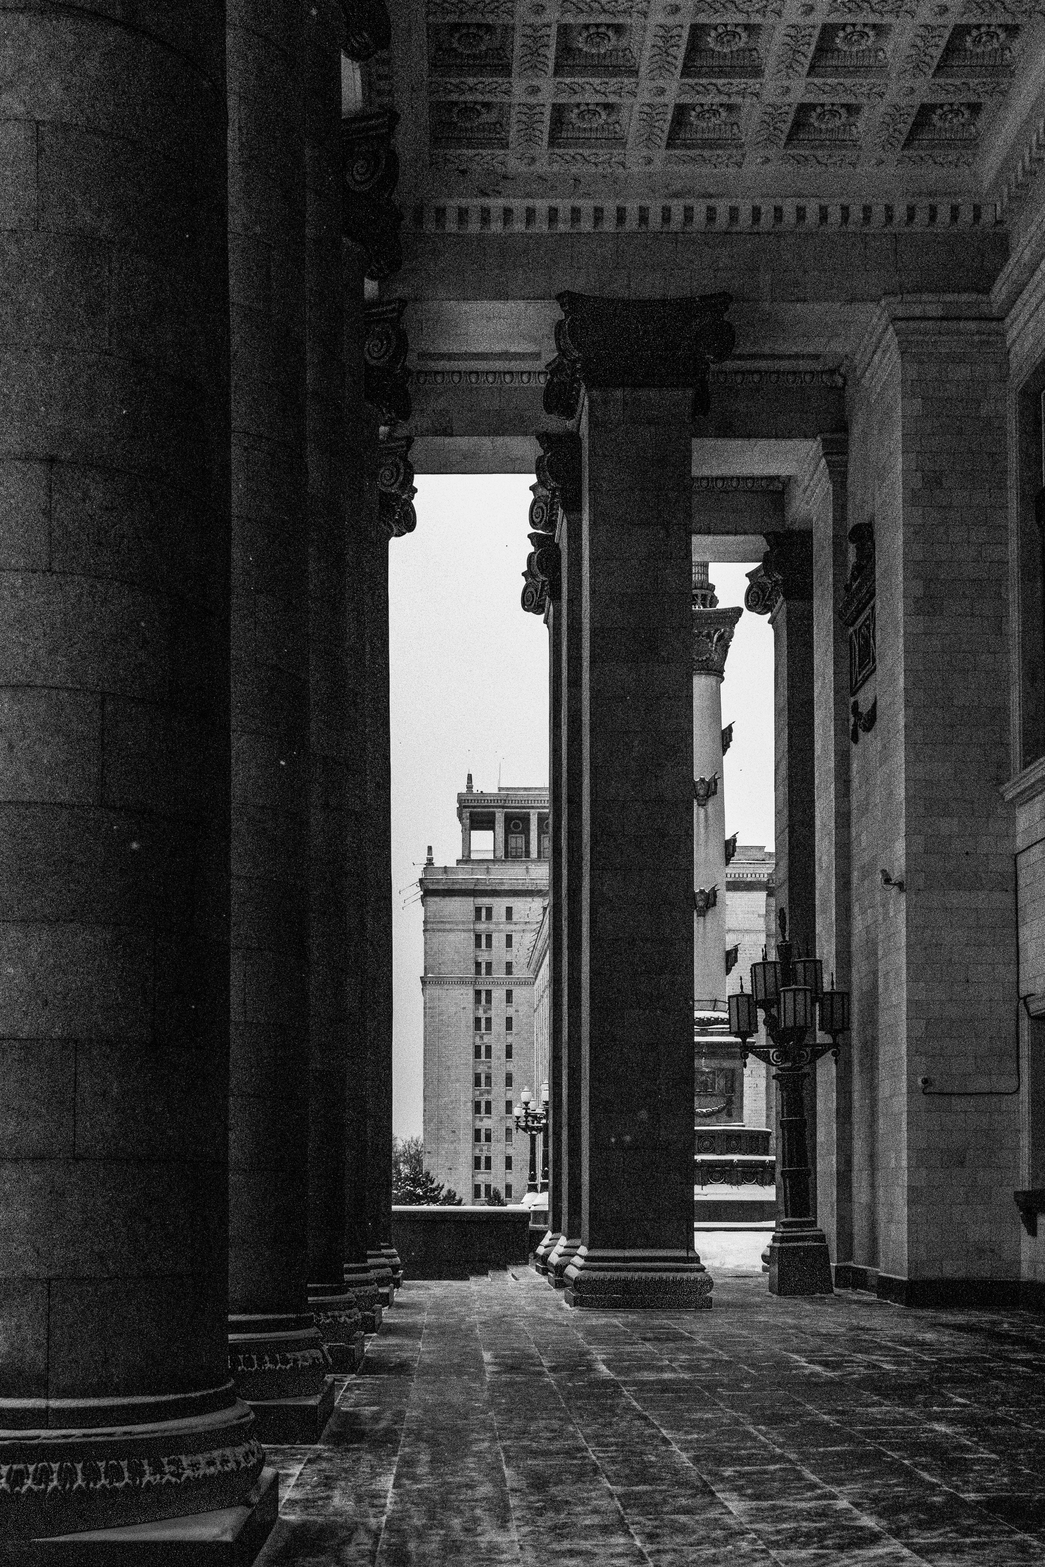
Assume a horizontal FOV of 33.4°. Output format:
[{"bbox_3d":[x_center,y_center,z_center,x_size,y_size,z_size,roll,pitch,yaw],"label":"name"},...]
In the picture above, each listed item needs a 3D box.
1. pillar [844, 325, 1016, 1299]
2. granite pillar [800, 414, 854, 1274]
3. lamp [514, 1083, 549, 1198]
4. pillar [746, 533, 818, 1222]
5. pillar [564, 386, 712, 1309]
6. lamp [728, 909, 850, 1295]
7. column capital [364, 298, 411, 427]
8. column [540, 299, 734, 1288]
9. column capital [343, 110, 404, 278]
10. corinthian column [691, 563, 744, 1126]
[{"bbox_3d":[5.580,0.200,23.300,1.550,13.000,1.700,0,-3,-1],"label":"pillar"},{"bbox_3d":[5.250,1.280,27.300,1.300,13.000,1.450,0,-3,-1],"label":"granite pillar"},{"bbox_3d":[0.390,13.200,65.000,1.400,4.200,1.400,0,-3,-1],"label":"lamp"},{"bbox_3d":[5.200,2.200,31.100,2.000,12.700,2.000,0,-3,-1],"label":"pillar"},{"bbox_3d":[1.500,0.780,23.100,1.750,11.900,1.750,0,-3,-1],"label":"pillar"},{"bbox_3d":[3.900,4.630,25.500,1.720,5.600,1.700,0,-3,-1],"label":"lamp"},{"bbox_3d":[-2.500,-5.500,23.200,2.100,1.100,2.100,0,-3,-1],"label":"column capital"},{"bbox_3d":[1.500,0.250,23.100,2.200,12.800,2.200,0,-3,-1],"label":"column"},{"bbox_3d":[-2.330,-6.450,19.200,2.100,1.100,2.100,0,-3,-1],"label":"column capital"},{"bbox_3d":[7.400,1.900,70.000,3.000,23.200,3.000,0,-3,-1],"label":"corinthian column"}]

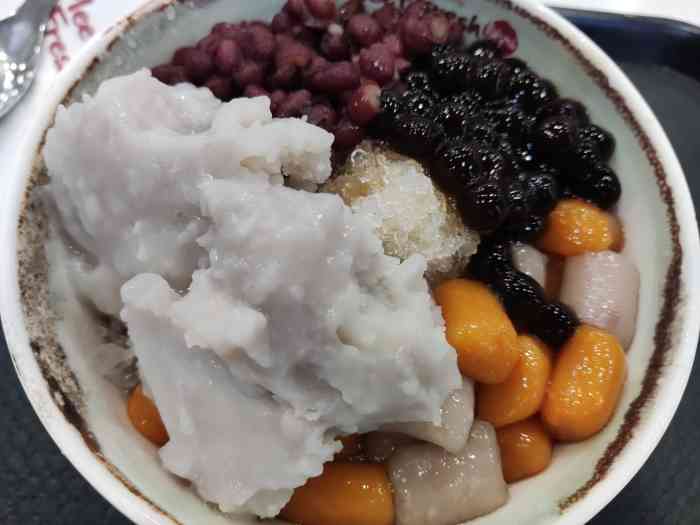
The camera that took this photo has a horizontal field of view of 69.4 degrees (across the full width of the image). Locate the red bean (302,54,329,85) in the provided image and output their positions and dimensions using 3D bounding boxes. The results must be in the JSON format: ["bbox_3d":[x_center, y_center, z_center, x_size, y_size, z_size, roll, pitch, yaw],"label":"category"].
[{"bbox_3d":[-0.010,-0.057,0.149,0.008,0.007,0.009,2,70,-4],"label":"red bean"}]

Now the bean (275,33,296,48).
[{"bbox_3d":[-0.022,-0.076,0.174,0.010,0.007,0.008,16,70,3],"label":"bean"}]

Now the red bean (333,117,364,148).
[{"bbox_3d":[0.000,-0.036,0.142,0.009,0.008,0.009,2,70,-4],"label":"red bean"}]

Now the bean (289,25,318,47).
[{"bbox_3d":[-0.014,-0.069,0.155,0.009,0.007,0.008,2,70,-4],"label":"bean"}]

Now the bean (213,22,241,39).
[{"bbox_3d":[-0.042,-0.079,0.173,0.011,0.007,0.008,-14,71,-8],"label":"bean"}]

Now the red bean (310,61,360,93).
[{"bbox_3d":[-0.004,-0.054,0.146,0.015,0.009,0.009,2,70,-4],"label":"red bean"}]

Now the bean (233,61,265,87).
[{"bbox_3d":[-0.033,-0.062,0.166,0.011,0.008,0.008,-19,72,-10],"label":"bean"}]

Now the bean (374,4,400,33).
[{"bbox_3d":[0.013,-0.083,0.170,0.009,0.008,0.010,-5,69,-3],"label":"bean"}]

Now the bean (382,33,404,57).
[{"bbox_3d":[0.013,-0.065,0.151,0.008,0.007,0.009,2,70,-4],"label":"bean"}]

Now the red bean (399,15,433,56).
[{"bbox_3d":[0.020,-0.069,0.154,0.009,0.009,0.011,2,70,-4],"label":"red bean"}]

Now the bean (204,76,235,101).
[{"bbox_3d":[-0.041,-0.054,0.160,0.011,0.009,0.009,22,70,7],"label":"bean"}]

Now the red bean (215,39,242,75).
[{"bbox_3d":[-0.035,-0.059,0.145,0.008,0.008,0.011,2,70,-4],"label":"red bean"}]

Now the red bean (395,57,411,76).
[{"bbox_3d":[0.016,-0.062,0.161,0.009,0.007,0.008,23,70,7],"label":"red bean"}]

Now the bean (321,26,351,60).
[{"bbox_3d":[-0.005,-0.072,0.166,0.009,0.009,0.011,-4,69,-3],"label":"bean"}]

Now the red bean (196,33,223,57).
[{"bbox_3d":[-0.041,-0.064,0.148,0.009,0.007,0.008,25,70,4],"label":"red bean"}]

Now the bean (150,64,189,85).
[{"bbox_3d":[-0.059,-0.060,0.164,0.012,0.008,0.009,11,69,3],"label":"bean"}]

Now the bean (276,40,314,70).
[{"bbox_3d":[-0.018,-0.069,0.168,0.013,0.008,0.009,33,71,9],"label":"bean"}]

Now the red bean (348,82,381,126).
[{"bbox_3d":[0.004,-0.048,0.152,0.011,0.009,0.013,9,69,2],"label":"red bean"}]

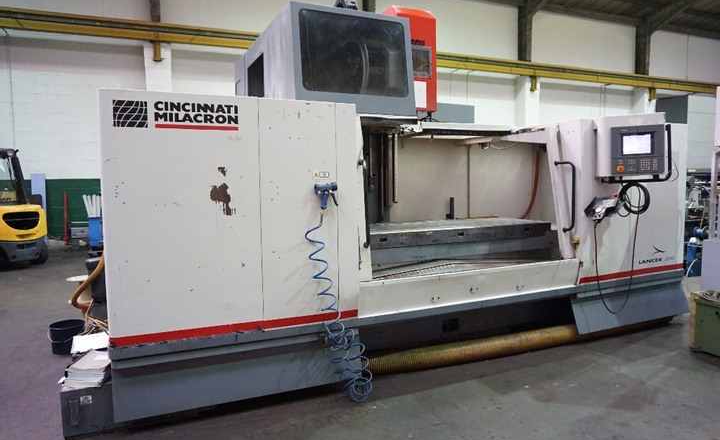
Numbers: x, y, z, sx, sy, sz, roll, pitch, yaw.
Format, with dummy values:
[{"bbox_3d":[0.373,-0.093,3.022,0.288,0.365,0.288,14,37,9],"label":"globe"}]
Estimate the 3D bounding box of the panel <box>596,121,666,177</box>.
[{"bbox_3d":[2.289,-0.594,4.062,0.457,0.461,0.240,0,1,14],"label":"panel"}]

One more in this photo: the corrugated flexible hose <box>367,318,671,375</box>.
[{"bbox_3d":[1.550,1.029,4.215,3.340,0.172,0.250,-3,5,-23],"label":"corrugated flexible hose"}]

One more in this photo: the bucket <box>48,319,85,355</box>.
[{"bbox_3d":[-2.610,1.050,4.302,0.280,0.240,0.280,-3,5,-23],"label":"bucket"}]

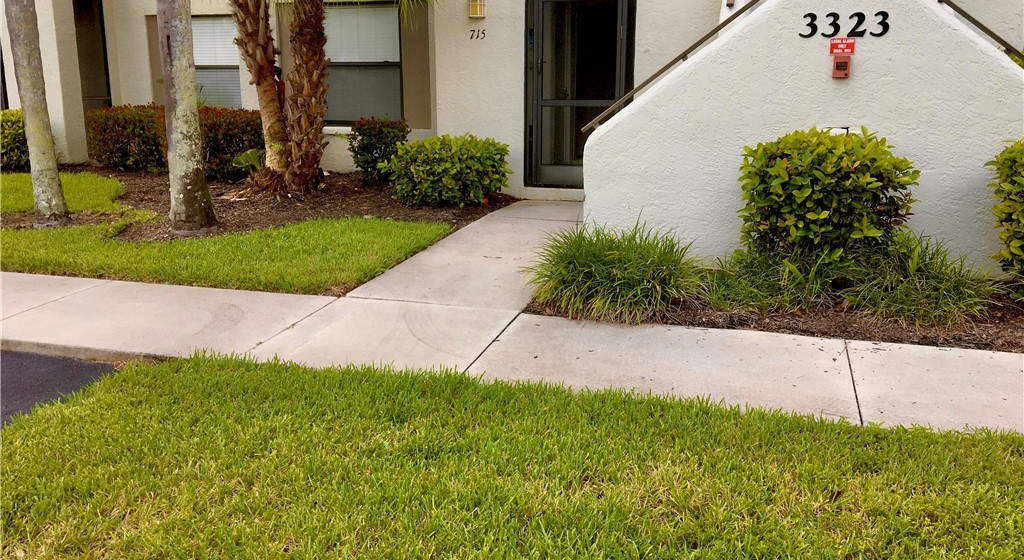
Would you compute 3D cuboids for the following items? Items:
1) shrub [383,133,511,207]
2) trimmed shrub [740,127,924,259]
[{"bbox_3d":[-0.649,-1.205,9.341,1.094,0.701,0.718,4,16,17],"label":"shrub"},{"bbox_3d":[2.043,-0.452,5.650,1.027,0.960,0.852,4,16,17],"label":"trimmed shrub"}]

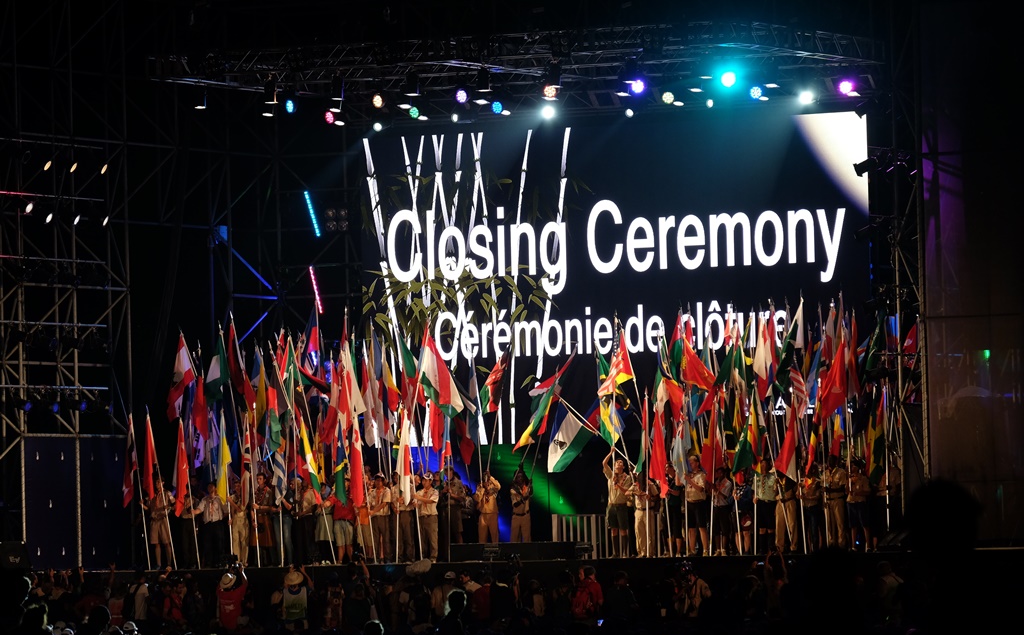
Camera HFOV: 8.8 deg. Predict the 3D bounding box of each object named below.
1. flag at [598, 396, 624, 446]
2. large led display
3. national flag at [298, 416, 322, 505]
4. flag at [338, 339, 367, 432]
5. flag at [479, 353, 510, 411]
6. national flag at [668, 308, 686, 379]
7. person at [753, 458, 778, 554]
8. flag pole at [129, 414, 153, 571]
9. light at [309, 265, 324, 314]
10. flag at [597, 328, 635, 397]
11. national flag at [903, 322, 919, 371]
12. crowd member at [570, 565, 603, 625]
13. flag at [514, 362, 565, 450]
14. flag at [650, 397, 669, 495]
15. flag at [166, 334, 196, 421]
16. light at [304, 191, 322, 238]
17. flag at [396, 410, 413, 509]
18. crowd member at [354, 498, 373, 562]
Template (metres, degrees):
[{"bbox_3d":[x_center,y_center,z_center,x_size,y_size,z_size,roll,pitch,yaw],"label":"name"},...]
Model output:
[{"bbox_3d":[1.888,1.954,126.300,0.430,0.975,0.350,-2,-2,12],"label":"flag"},{"bbox_3d":[2.136,-0.696,133.500,11.200,6.350,0.300,-2,-2,26],"label":"large led display"},{"bbox_3d":[-3.718,2.602,122.838,0.443,1.624,0.300,-2,-3,11],"label":"national flag"},{"bbox_3d":[-3.033,1.293,126.557,0.532,1.787,0.280,-1,-2,9],"label":"flag"},{"bbox_3d":[-0.341,1.179,122.600,0.550,1.140,0.350,-2,-2,12],"label":"flag"},{"bbox_3d":[3.207,0.543,129.000,0.293,1.348,0.300,-2,-2,12],"label":"national flag"},{"bbox_3d":[4.688,3.504,123.090,0.480,1.760,0.360,-2,-2,14],"label":"person"},{"bbox_3d":[-7.018,3.303,126.050,0.040,2.994,0.040,-7,-2,0],"label":"flag pole"},{"bbox_3d":[-3.912,-0.545,133.000,0.120,0.970,0.120,-14,-2,14],"label":"light"},{"bbox_3d":[1.871,0.796,120.363,0.687,1.266,0.400,-2,-3,11],"label":"flag"},{"bbox_3d":[7.244,0.509,121.000,0.380,0.920,0.300,-2,-2,12],"label":"national flag"},{"bbox_3d":[1.290,5.103,113.460,0.550,1.750,0.450,-3,-3,27],"label":"crowd member"},{"bbox_3d":[0.506,1.655,122.400,0.900,1.620,0.400,-2,-2,12],"label":"flag"},{"bbox_3d":[2.709,2.414,122.668,0.387,1.769,0.250,-1,-2,9],"label":"flag"},{"bbox_3d":[-6.423,1.166,129.360,0.532,1.671,0.300,-1,-2,12],"label":"flag"},{"bbox_3d":[-4.096,-2.120,137.000,0.100,1.030,0.100,-19,-2,16],"label":"light"},{"bbox_3d":[-2.033,2.686,125.920,0.288,1.778,0.240,-1,-2,12],"label":"flag"},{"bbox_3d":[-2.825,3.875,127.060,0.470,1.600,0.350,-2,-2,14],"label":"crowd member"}]

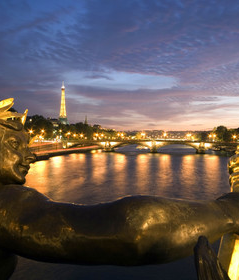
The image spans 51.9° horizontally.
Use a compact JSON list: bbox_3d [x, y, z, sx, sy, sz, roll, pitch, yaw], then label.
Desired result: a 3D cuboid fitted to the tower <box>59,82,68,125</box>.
[{"bbox_3d":[-327.000,-180.000,1430.000,125.000,326.000,125.000,0,1,-34],"label":"tower"}]

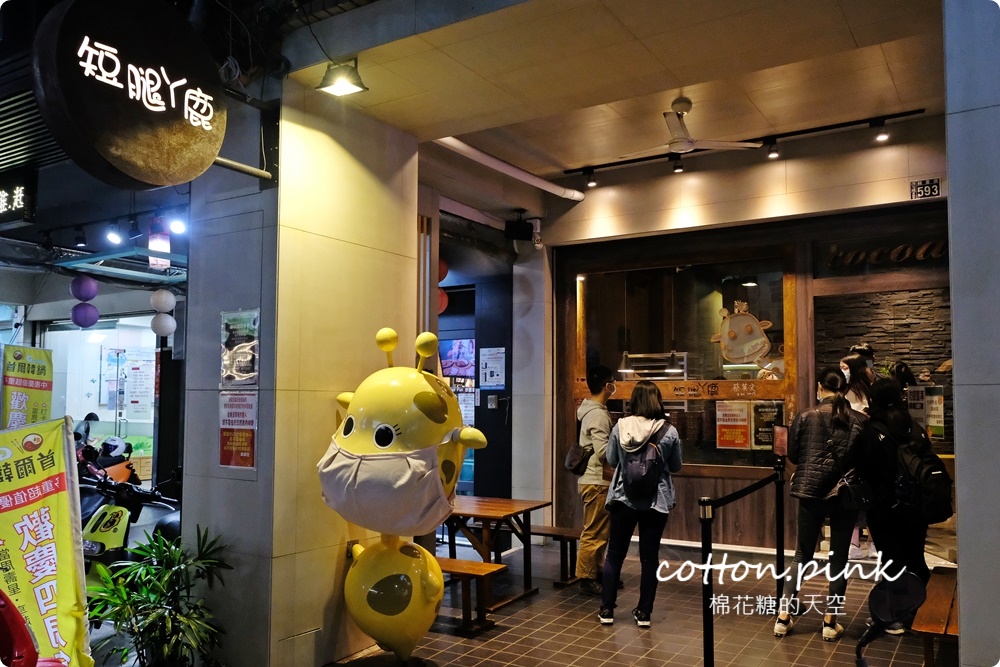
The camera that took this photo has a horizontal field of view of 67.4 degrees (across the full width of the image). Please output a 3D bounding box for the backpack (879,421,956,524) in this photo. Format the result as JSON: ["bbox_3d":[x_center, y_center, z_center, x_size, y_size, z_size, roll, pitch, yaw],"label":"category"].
[{"bbox_3d":[2.866,1.002,5.150,0.320,0.530,0.270,2,-5,-21],"label":"backpack"}]

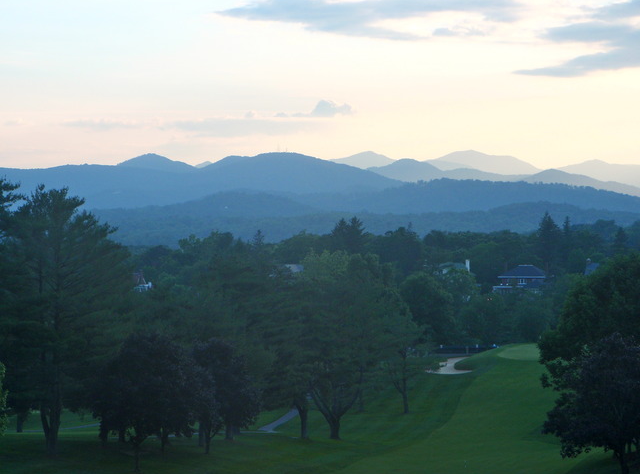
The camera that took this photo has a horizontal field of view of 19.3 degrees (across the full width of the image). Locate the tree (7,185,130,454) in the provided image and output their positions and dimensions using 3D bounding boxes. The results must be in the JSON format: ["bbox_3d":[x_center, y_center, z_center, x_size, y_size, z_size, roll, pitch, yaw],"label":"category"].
[{"bbox_3d":[-27.230,9.080,205.000,13.260,29.350,13.000,0,1,0],"label":"tree"}]

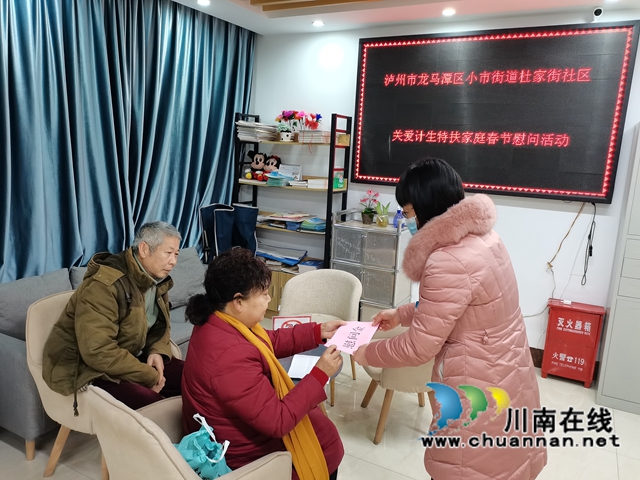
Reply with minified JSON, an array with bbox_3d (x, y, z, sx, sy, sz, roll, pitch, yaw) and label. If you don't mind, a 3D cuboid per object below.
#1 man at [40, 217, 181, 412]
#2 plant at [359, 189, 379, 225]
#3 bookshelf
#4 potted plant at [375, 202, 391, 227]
[{"bbox_3d":[-0.872,0.522,2.207,0.720,1.240,0.570,8,13,25],"label":"man"},{"bbox_3d":[0.395,-0.270,3.892,0.155,0.285,0.140,8,13,26],"label":"plant"},{"bbox_3d":[-0.259,-0.155,4.208,0.930,1.810,0.320,8,13,26],"label":"bookshelf"},{"bbox_3d":[0.498,-0.209,3.815,0.120,0.205,0.110,8,13,26],"label":"potted plant"}]

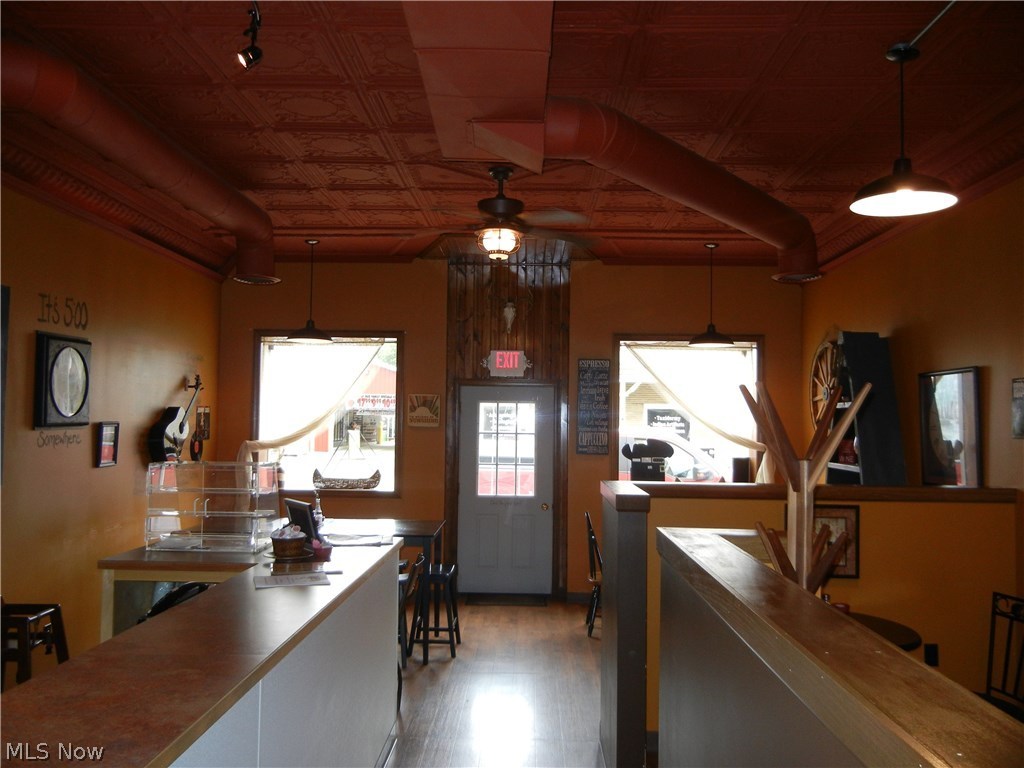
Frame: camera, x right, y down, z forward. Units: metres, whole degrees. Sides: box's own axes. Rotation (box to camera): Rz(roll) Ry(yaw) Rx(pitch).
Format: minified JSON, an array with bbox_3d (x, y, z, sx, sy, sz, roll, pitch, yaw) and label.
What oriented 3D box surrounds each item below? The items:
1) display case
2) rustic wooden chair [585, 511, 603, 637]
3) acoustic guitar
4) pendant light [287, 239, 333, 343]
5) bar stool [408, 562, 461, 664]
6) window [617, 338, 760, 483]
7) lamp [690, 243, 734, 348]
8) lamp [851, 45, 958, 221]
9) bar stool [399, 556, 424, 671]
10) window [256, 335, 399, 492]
[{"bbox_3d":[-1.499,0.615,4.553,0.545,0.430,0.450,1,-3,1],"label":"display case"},{"bbox_3d":[0.895,1.590,7.539,0.530,1.000,0.460,1,-2,1],"label":"rustic wooden chair"},{"bbox_3d":[-2.813,0.277,7.480,0.125,1.000,0.410,1,-40,1],"label":"acoustic guitar"},{"bbox_3d":[-1.718,-0.795,7.508,0.380,0.880,0.380,1,-2,1],"label":"pendant light"},{"bbox_3d":[-0.576,1.691,6.726,0.390,0.630,0.470,1,-3,1],"label":"bar stool"},{"bbox_3d":[1.712,0.323,8.677,1.420,1.520,0.120,1,-3,1],"label":"window"},{"bbox_3d":[1.770,-0.797,7.855,0.405,0.890,0.405,1,-3,1],"label":"lamp"},{"bbox_3d":[1.668,-1.100,3.786,0.410,0.675,0.410,1,-3,1],"label":"lamp"},{"bbox_3d":[-0.894,1.690,6.463,0.420,0.690,0.410,1,-2,1],"label":"bar stool"},{"bbox_3d":[-1.789,0.293,8.684,1.430,1.560,0.120,1,-2,1],"label":"window"}]

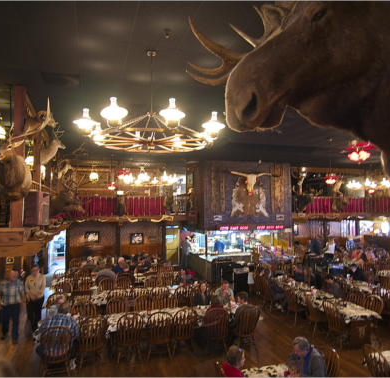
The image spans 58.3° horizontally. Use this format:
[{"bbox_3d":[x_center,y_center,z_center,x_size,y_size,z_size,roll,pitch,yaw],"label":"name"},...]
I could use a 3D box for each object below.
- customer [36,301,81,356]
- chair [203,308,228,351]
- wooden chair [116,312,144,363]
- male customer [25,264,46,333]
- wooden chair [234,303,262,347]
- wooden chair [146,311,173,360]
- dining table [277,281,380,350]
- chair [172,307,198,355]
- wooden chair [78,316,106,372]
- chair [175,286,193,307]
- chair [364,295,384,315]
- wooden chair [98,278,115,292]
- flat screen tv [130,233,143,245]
[{"bbox_3d":[-2.520,2.907,6.619,0.660,1.320,0.850,1,-3,-12],"label":"customer"},{"bbox_3d":[0.396,3.096,7.795,0.500,1.020,0.540,1,-2,-13],"label":"chair"},{"bbox_3d":[-1.440,3.151,7.696,0.530,1.020,0.560,1,-2,-14],"label":"wooden chair"},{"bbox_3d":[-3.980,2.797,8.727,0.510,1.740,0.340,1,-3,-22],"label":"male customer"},{"bbox_3d":[1.082,3.045,7.764,0.500,0.980,0.560,2,-4,-30],"label":"wooden chair"},{"bbox_3d":[-0.759,3.026,7.409,0.500,0.980,0.560,1,-3,-11],"label":"wooden chair"},{"bbox_3d":[3.297,3.299,9.548,0.850,0.760,3.800,1,-2,-13],"label":"dining table"},{"bbox_3d":[-0.253,3.096,7.795,0.500,1.020,0.540,1,-2,-13],"label":"chair"},{"bbox_3d":[-2.114,3.009,7.089,0.500,0.980,0.560,1,-3,-20],"label":"wooden chair"},{"bbox_3d":[-0.337,3.145,9.649,0.500,0.980,0.560,1,-3,-12],"label":"chair"},{"bbox_3d":[4.296,3.159,8.643,0.560,1.010,0.510,1,-3,-23],"label":"chair"},{"bbox_3d":[-2.585,3.197,10.221,0.480,1.020,0.520,1,-2,-13],"label":"wooden chair"},{"bbox_3d":[-3.009,2.574,18.055,0.660,0.540,0.120,1,-2,-13],"label":"flat screen tv"}]

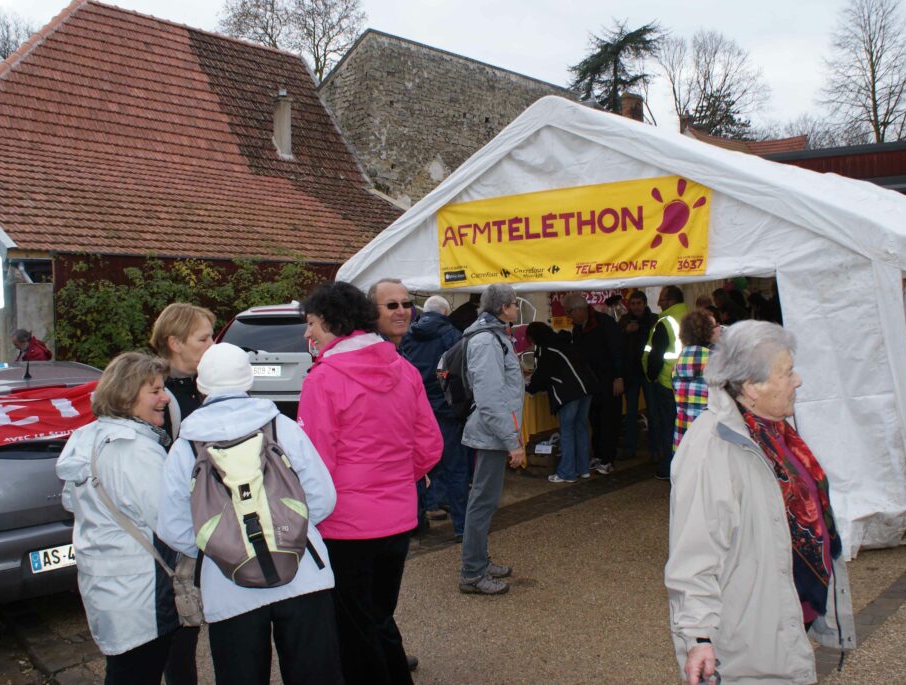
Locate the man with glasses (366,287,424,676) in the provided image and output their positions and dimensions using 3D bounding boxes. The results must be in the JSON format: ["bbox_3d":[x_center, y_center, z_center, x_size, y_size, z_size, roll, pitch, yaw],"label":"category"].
[{"bbox_3d":[-0.250,0.599,3.740,0.520,1.740,0.360,-3,3,-33],"label":"man with glasses"}]

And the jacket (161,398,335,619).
[{"bbox_3d":[-0.645,0.508,2.680,0.530,0.690,0.390,-2,3,-16],"label":"jacket"}]

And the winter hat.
[{"bbox_3d":[-0.721,0.087,2.700,0.180,0.170,0.200,-2,3,-19],"label":"winter hat"}]

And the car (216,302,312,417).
[{"bbox_3d":[-1.980,0.301,12.220,1.870,1.700,4.600,-1,2,7],"label":"car"}]

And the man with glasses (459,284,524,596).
[{"bbox_3d":[0.222,0.539,4.920,0.370,1.740,0.500,-2,2,-7],"label":"man with glasses"}]

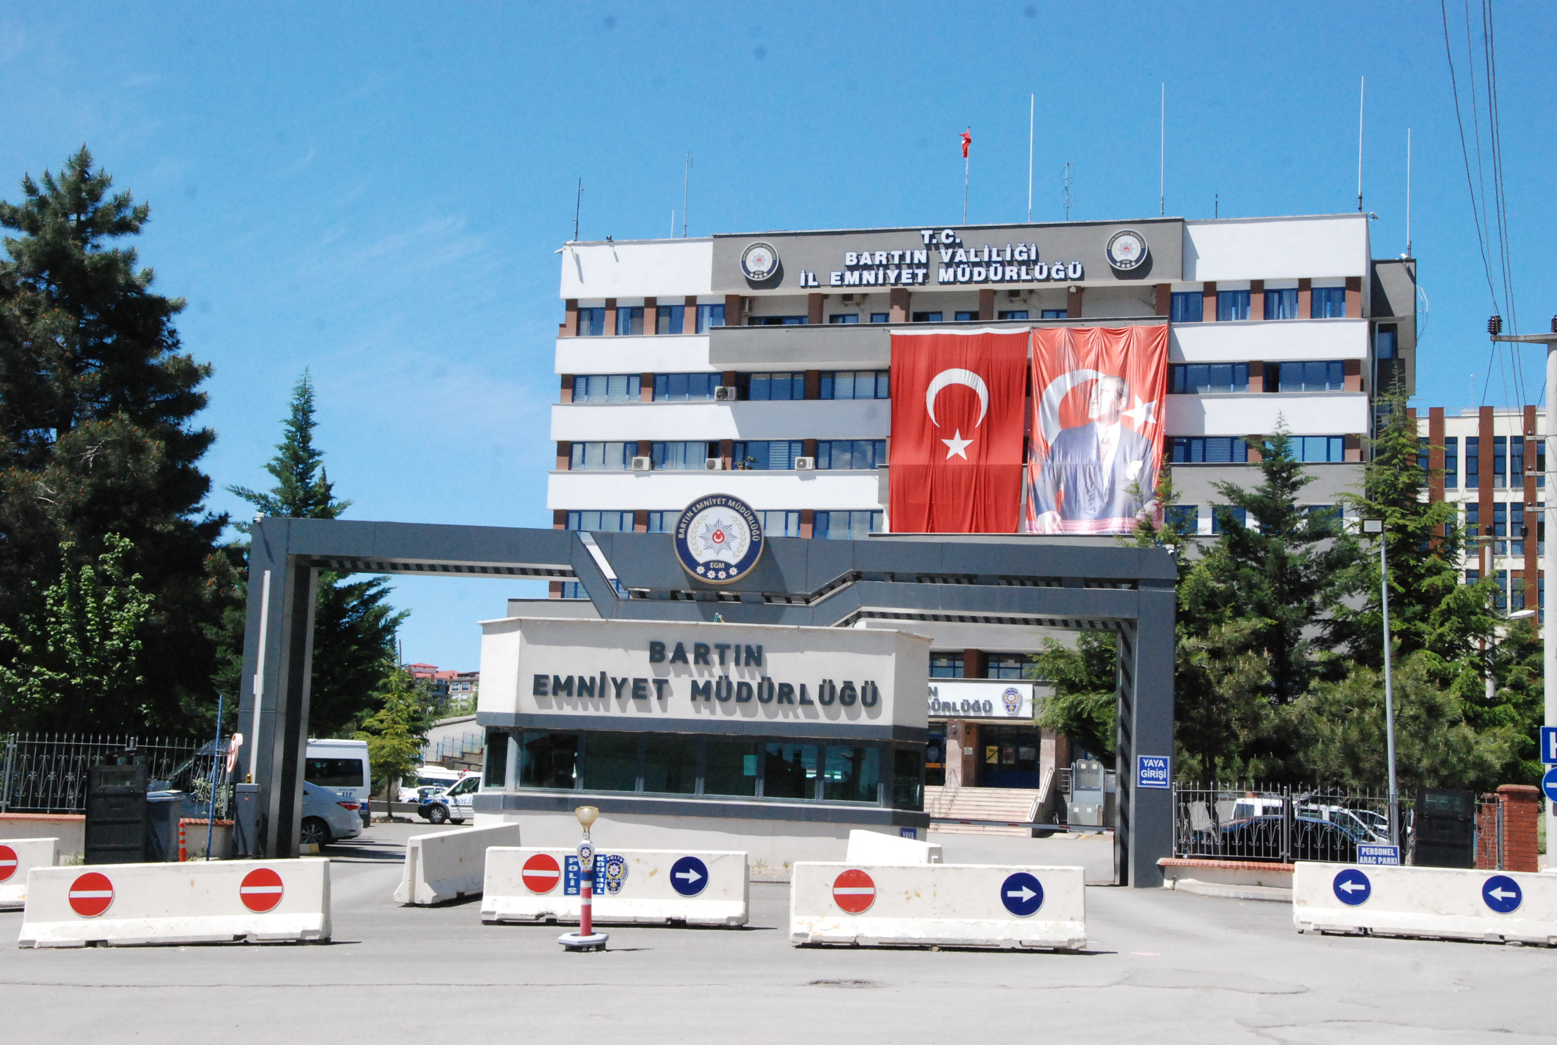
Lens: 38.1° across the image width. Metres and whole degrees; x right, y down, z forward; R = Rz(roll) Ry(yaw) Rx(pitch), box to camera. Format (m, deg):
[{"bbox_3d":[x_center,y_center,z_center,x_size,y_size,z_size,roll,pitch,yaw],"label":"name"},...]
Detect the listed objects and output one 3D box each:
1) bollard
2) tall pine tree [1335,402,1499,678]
[{"bbox_3d":[-1.991,3.630,23.211,0.510,1.470,0.500,-1,-8,5],"label":"bollard"},{"bbox_3d":[15.841,2.616,57.795,5.200,12.300,5.200,2,-7,0],"label":"tall pine tree"}]

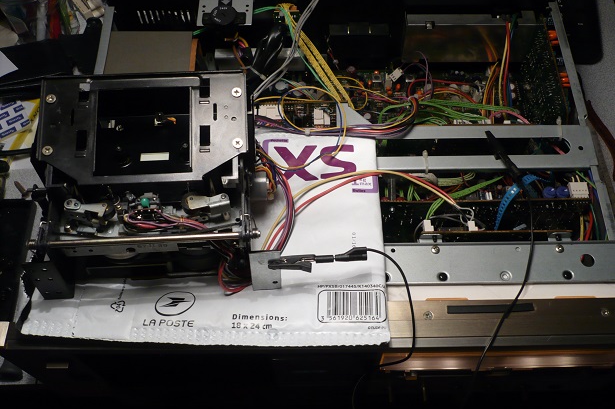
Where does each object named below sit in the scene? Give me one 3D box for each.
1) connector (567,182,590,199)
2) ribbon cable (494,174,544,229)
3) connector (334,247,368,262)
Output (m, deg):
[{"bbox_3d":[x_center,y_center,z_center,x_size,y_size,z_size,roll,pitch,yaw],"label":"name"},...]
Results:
[{"bbox_3d":[0.222,-0.010,0.508,0.014,0.006,0.015,-1,62,1],"label":"connector"},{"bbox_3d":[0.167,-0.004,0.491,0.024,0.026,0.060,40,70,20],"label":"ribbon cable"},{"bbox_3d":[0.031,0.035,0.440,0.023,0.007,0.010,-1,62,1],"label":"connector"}]

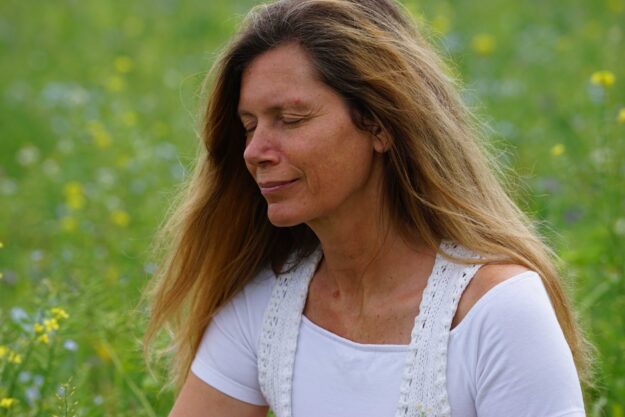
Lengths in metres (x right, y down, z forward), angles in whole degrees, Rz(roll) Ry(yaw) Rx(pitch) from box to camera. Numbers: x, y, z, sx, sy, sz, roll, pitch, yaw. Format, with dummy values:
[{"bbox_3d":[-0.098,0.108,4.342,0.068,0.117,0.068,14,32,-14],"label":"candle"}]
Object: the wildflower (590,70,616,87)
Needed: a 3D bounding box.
[{"bbox_3d":[0.386,-0.172,4.400,0.031,0.020,0.027,0,8,0],"label":"wildflower"}]

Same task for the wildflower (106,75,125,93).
[{"bbox_3d":[-0.374,-0.237,6.300,0.031,0.031,0.028,0,8,0],"label":"wildflower"}]

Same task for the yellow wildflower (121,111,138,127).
[{"bbox_3d":[-0.326,-0.160,5.900,0.029,0.026,0.026,0,8,0],"label":"yellow wildflower"}]

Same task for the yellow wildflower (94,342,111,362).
[{"bbox_3d":[-0.260,0.178,4.100,0.018,0.022,0.018,0,8,0],"label":"yellow wildflower"}]

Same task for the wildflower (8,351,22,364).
[{"bbox_3d":[-0.327,0.164,3.650,0.015,0.015,0.015,0,8,0],"label":"wildflower"}]

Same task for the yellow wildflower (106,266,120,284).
[{"bbox_3d":[-0.276,0.093,4.600,0.018,0.022,0.018,0,8,0],"label":"yellow wildflower"}]

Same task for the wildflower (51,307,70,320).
[{"bbox_3d":[-0.266,0.111,3.500,0.020,0.014,0.015,0,8,0],"label":"wildflower"}]

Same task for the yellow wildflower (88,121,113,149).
[{"bbox_3d":[-0.366,-0.127,5.700,0.040,0.043,0.036,0,8,0],"label":"yellow wildflower"}]

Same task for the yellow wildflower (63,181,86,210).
[{"bbox_3d":[-0.373,-0.020,5.200,0.034,0.042,0.030,0,8,0],"label":"yellow wildflower"}]

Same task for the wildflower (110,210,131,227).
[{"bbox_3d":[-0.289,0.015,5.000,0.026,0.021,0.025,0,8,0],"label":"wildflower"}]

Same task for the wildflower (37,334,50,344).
[{"bbox_3d":[-0.296,0.144,3.650,0.015,0.012,0.015,0,8,0],"label":"wildflower"}]

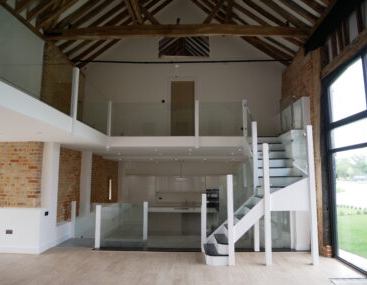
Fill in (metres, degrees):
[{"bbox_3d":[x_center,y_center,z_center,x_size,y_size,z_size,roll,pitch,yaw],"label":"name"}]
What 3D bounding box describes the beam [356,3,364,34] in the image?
[{"bbox_3d":[3.077,-2.159,4.543,0.100,0.547,0.110,0,-6,-1],"label":"beam"}]

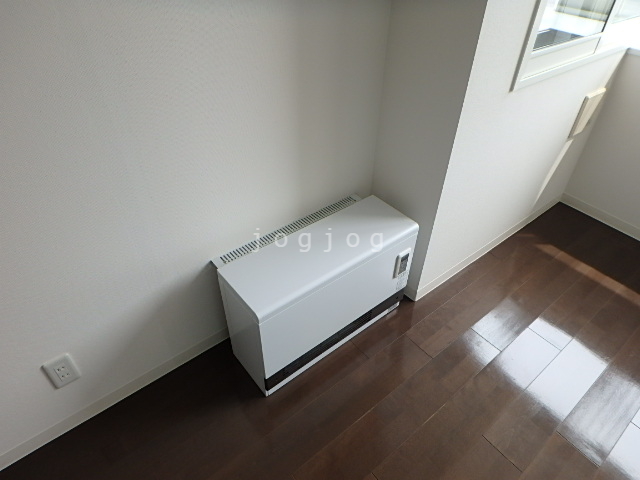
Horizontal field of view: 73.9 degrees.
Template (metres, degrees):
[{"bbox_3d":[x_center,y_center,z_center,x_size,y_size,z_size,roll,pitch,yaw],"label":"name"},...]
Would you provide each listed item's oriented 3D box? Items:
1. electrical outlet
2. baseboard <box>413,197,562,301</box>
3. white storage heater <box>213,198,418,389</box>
[{"bbox_3d":[-0.778,0.400,1.287,0.070,0.119,0.010,-27,48,-29],"label":"electrical outlet"},{"bbox_3d":[0.914,-0.005,2.169,1.246,0.068,0.012,-27,48,-29],"label":"baseboard"},{"bbox_3d":[0.009,0.187,1.690,0.731,0.461,0.280,-27,47,-30],"label":"white storage heater"}]

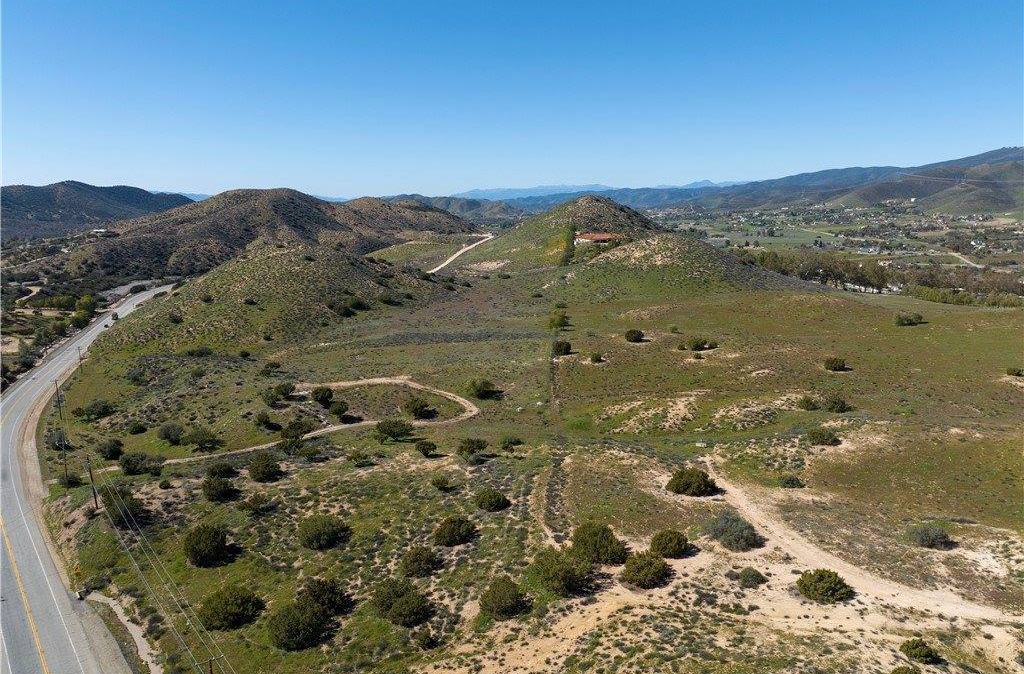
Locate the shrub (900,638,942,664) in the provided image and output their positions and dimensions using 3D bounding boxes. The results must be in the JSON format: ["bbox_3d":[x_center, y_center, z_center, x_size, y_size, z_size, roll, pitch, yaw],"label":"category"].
[{"bbox_3d":[42.310,32.120,73.210,3.700,1.700,3.100,7,13,32],"label":"shrub"}]

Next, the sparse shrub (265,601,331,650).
[{"bbox_3d":[-25.450,33.310,84.160,6.910,5.540,6.210,0,11,0],"label":"sparse shrub"}]

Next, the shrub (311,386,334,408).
[{"bbox_3d":[-49.700,15.300,185.530,5.840,4.910,5.250,0,11,0],"label":"shrub"}]

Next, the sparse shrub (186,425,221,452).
[{"bbox_3d":[-69.100,22.400,159.130,7.180,5.390,6.460,0,11,0],"label":"sparse shrub"}]

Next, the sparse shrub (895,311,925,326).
[{"bbox_3d":[150.500,-7.350,268.180,9.540,5.080,8.580,6,12,29],"label":"sparse shrub"}]

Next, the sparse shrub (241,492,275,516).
[{"bbox_3d":[-45.190,29.230,125.730,5.470,3.070,4.920,-4,12,-21],"label":"sparse shrub"}]

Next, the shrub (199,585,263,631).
[{"bbox_3d":[-37.350,35.020,93.910,7.610,3.720,6.850,-5,12,-23],"label":"shrub"}]

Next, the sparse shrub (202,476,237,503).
[{"bbox_3d":[-47.660,24.850,115.370,5.040,3.890,4.540,-5,12,-23],"label":"sparse shrub"}]

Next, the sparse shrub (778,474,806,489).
[{"bbox_3d":[45.820,23.690,116.070,4.090,1.910,3.680,4,12,22],"label":"sparse shrub"}]

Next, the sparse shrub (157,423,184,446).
[{"bbox_3d":[-71.050,20.340,147.580,5.410,4.660,4.870,-5,12,-26],"label":"sparse shrub"}]

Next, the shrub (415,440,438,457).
[{"bbox_3d":[-16.540,21.430,136.010,4.120,2.860,3.710,-1,11,-7],"label":"shrub"}]

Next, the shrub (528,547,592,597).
[{"bbox_3d":[6.350,29.840,92.660,8.040,4.380,7.240,1,11,4],"label":"shrub"}]

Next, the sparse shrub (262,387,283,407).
[{"bbox_3d":[-62.350,15.310,185.420,5.580,4.930,5.020,0,11,0],"label":"sparse shrub"}]

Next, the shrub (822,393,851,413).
[{"bbox_3d":[70.450,14.270,153.990,5.640,4.170,5.080,5,12,25],"label":"shrub"}]

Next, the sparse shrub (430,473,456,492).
[{"bbox_3d":[-11.440,23.960,116.790,3.620,3.110,3.260,-1,11,-6],"label":"sparse shrub"}]

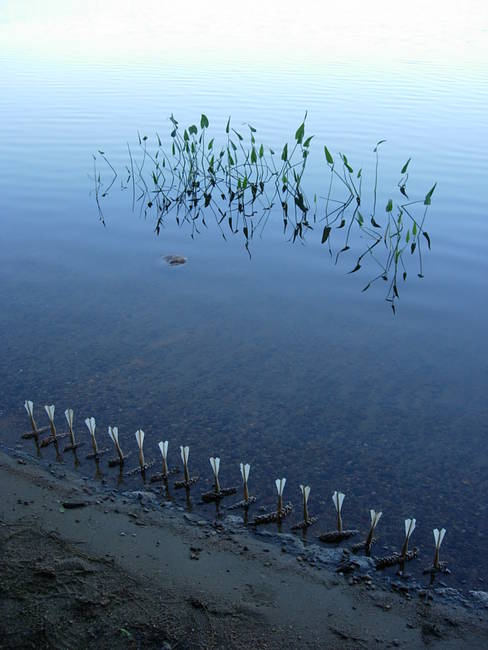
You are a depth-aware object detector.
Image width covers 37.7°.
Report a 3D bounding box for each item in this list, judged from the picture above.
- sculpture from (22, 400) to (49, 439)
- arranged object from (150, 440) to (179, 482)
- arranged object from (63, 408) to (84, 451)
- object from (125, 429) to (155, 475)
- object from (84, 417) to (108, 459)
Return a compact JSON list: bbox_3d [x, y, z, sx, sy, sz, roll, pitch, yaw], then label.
[{"bbox_3d":[-0.715,0.319,2.425,0.097,0.141,0.042,-17,33,-28],"label":"sculpture"},{"bbox_3d":[-0.248,0.423,2.228,0.101,0.139,0.042,-17,32,-27],"label":"arranged object"},{"bbox_3d":[-0.567,0.350,2.347,0.067,0.159,0.042,-17,33,-28],"label":"arranged object"},{"bbox_3d":[-0.331,0.400,2.254,0.110,0.154,0.042,-20,34,-32],"label":"object"},{"bbox_3d":[-0.481,0.367,2.318,0.076,0.154,0.042,-14,31,-23],"label":"object"}]

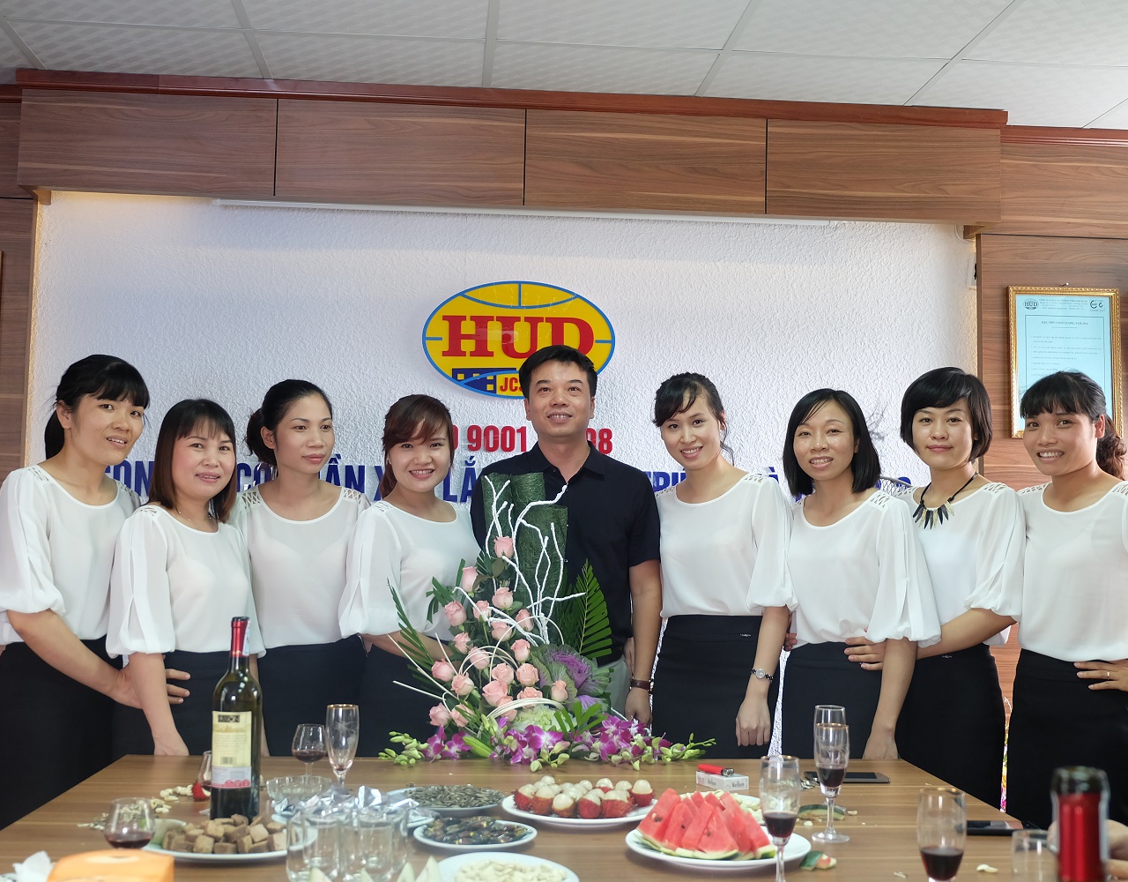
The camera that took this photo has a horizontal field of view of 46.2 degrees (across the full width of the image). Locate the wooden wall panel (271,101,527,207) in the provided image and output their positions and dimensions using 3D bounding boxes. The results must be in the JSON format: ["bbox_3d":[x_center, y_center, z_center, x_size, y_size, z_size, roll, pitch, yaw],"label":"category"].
[{"bbox_3d":[-0.459,-0.806,3.726,0.695,0.273,0.030,1,-4,-4],"label":"wooden wall panel"}]

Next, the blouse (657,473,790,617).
[{"bbox_3d":[0.343,0.238,3.027,0.370,0.330,0.250,-1,-4,23],"label":"blouse"}]

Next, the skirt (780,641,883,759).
[{"bbox_3d":[0.599,0.713,2.891,0.290,0.540,0.220,0,-4,18],"label":"skirt"}]

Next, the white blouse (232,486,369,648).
[{"bbox_3d":[-0.590,0.281,2.951,0.380,0.358,0.260,2,-4,-13],"label":"white blouse"}]

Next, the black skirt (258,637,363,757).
[{"bbox_3d":[-0.576,0.715,2.922,0.300,0.540,0.220,2,-4,-10],"label":"black skirt"}]

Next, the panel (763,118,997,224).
[{"bbox_3d":[0.923,-0.776,3.830,0.689,0.275,0.030,1,-4,-4],"label":"panel"}]

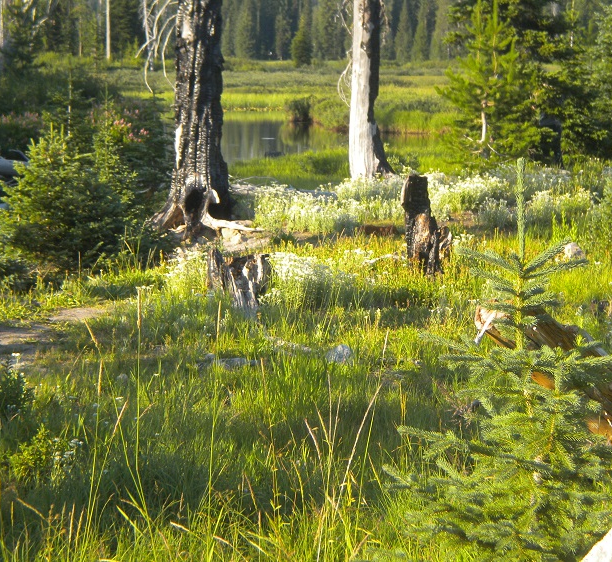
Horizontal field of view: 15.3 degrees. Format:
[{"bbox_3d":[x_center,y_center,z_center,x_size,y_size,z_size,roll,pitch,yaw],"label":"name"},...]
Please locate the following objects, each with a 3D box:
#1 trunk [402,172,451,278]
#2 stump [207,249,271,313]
[{"bbox_3d":[0.869,-0.393,16.400,0.360,0.750,0.310,0,6,0],"label":"trunk"},{"bbox_3d":[-0.409,0.006,14.000,0.390,0.410,0.370,0,6,0],"label":"stump"}]

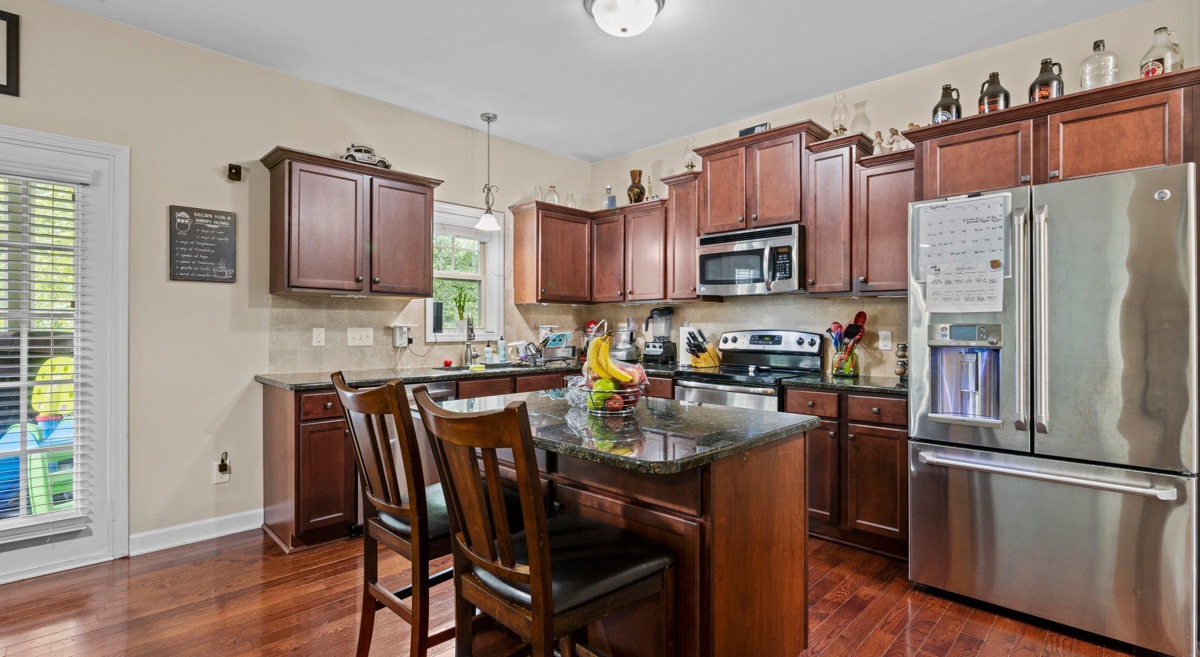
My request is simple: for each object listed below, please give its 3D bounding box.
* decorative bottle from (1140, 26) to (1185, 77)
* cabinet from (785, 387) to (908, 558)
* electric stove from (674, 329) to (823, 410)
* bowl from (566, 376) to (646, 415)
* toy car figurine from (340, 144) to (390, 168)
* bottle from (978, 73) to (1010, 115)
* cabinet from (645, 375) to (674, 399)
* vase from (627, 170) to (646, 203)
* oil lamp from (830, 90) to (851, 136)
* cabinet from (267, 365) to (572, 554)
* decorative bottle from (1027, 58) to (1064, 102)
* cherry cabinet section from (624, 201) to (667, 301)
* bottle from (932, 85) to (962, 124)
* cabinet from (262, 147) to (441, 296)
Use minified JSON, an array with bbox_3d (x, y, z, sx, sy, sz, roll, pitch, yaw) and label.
[{"bbox_3d":[2.340,-1.112,2.357,0.130,0.276,0.130,0,0,-16],"label":"decorative bottle"},{"bbox_3d":[1.546,0.769,3.334,0.681,0.850,0.631,0,0,44],"label":"cabinet"},{"bbox_3d":[0.987,0.609,3.787,0.762,1.190,0.680,0,0,45],"label":"electric stove"},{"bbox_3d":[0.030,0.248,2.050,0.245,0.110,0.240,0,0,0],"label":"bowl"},{"bbox_3d":[-1.436,-1.044,3.493,0.120,0.128,0.300,0,0,44],"label":"toy car figurine"},{"bbox_3d":[1.925,-1.112,2.761,0.128,0.274,0.128,0,0,44],"label":"bottle"},{"bbox_3d":[0.545,0.767,4.289,0.555,0.870,0.630,0,0,45],"label":"cabinet"},{"bbox_3d":[0.300,-1.139,4.650,0.150,0.325,0.150,0,0,0],"label":"vase"},{"bbox_3d":[1.487,-1.292,3.509,0.118,0.349,0.118,0,0,44],"label":"oil lamp"},{"bbox_3d":[-1.055,0.761,3.930,0.633,0.857,2.139,0,0,44],"label":"cabinet"},{"bbox_3d":[2.097,-1.124,2.660,0.127,0.274,0.127,0,0,-40],"label":"decorative bottle"},{"bbox_3d":[0.466,-0.589,4.556,0.429,0.760,0.345,0,0,44],"label":"cherry cabinet section"},{"bbox_3d":[1.778,-1.102,2.901,0.128,0.277,0.128,0,0,-41],"label":"bottle"},{"bbox_3d":[-1.547,-0.605,3.616,0.360,0.794,1.010,0,0,45],"label":"cabinet"}]

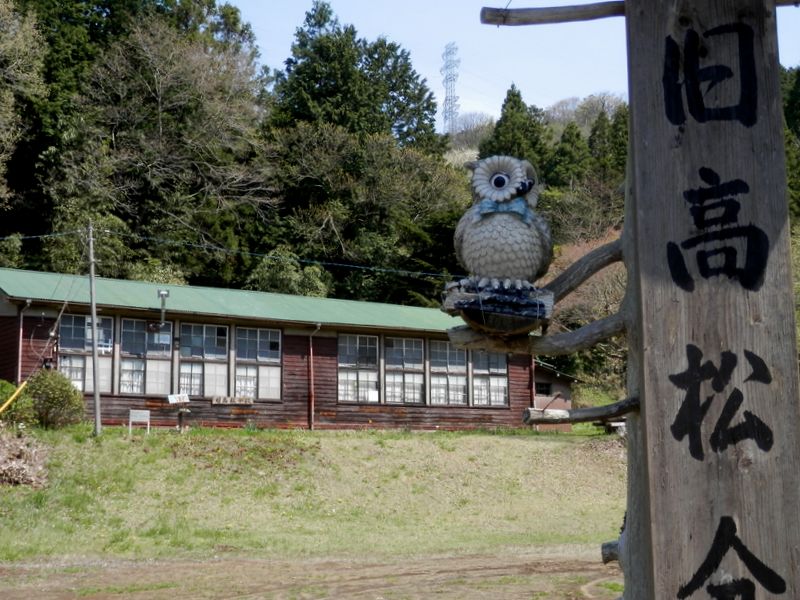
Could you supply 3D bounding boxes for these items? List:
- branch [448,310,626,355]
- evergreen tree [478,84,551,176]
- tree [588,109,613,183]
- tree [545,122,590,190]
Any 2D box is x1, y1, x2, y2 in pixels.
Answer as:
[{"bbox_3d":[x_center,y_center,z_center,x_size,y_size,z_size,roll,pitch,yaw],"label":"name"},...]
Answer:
[{"bbox_3d":[0.455,0.108,3.750,0.589,0.147,0.120,0,-8,0],"label":"branch"},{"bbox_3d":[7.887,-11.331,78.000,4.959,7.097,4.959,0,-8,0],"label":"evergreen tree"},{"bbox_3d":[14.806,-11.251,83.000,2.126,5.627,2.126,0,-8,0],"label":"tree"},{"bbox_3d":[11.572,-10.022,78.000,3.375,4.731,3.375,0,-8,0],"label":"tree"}]

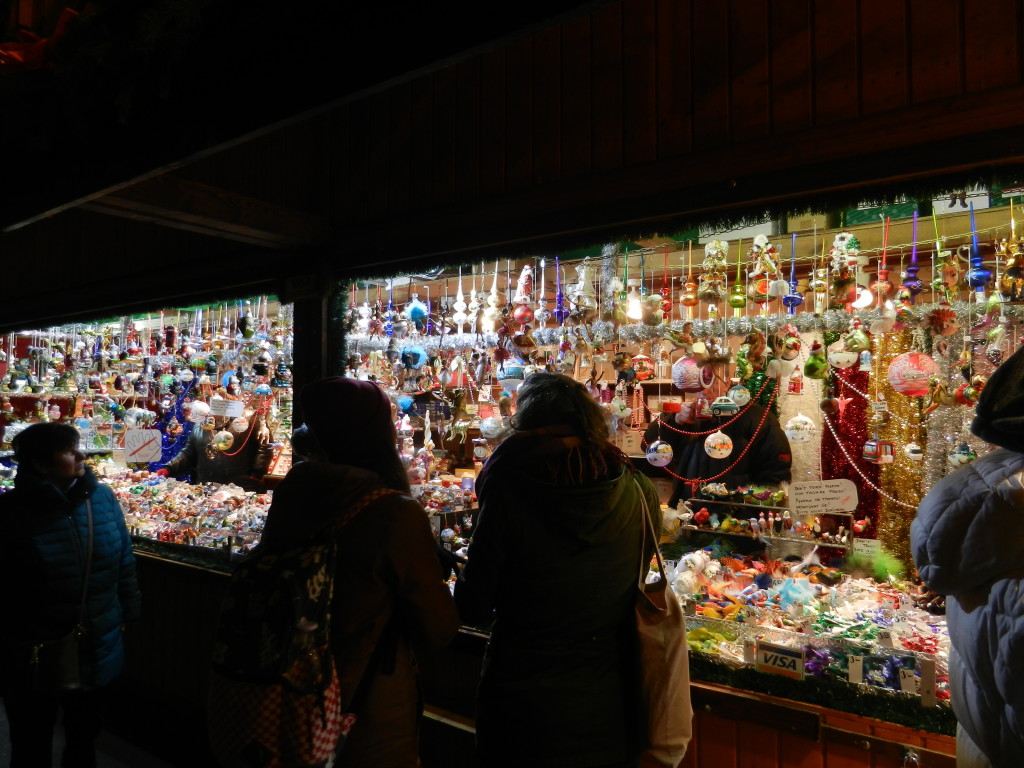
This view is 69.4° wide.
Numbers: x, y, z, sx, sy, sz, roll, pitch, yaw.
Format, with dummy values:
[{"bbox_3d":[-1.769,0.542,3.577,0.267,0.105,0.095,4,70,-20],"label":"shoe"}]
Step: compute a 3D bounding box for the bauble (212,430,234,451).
[{"bbox_3d":[-1.489,0.292,3.820,0.100,0.105,0.100,-1,-2,38],"label":"bauble"}]

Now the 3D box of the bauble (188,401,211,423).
[{"bbox_3d":[-1.634,0.144,3.870,0.107,0.108,0.107,-1,-2,38],"label":"bauble"}]

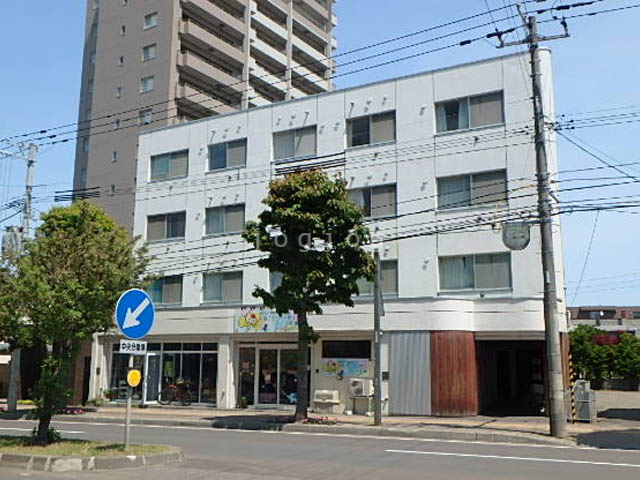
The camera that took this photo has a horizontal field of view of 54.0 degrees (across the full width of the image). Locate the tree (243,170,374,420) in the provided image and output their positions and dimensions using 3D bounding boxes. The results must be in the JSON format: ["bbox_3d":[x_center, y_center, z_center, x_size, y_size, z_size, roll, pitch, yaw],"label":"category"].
[{"bbox_3d":[-0.371,1.598,19.671,4.182,7.848,4.182,1,-11,-1],"label":"tree"}]

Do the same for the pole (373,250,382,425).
[{"bbox_3d":[1.718,2.879,18.916,0.180,5.190,0.180,-5,-11,28],"label":"pole"}]

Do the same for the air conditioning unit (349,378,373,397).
[{"bbox_3d":[1.382,5.013,21.349,0.780,0.555,0.300,-5,-11,28],"label":"air conditioning unit"}]

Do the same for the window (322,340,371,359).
[{"bbox_3d":[0.947,3.884,22.253,1.910,0.610,0.120,-5,-11,28],"label":"window"}]

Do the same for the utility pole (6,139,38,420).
[{"bbox_3d":[-12.180,1.337,25.758,0.370,11.062,0.370,-6,-12,27],"label":"utility pole"}]

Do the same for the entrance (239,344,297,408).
[{"bbox_3d":[-1.864,5.122,23.814,2.944,2.371,0.200,-5,-11,28],"label":"entrance"}]

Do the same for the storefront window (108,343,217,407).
[{"bbox_3d":[-6.598,5.583,26.345,5.817,2.458,0.200,-5,-11,28],"label":"storefront window"}]

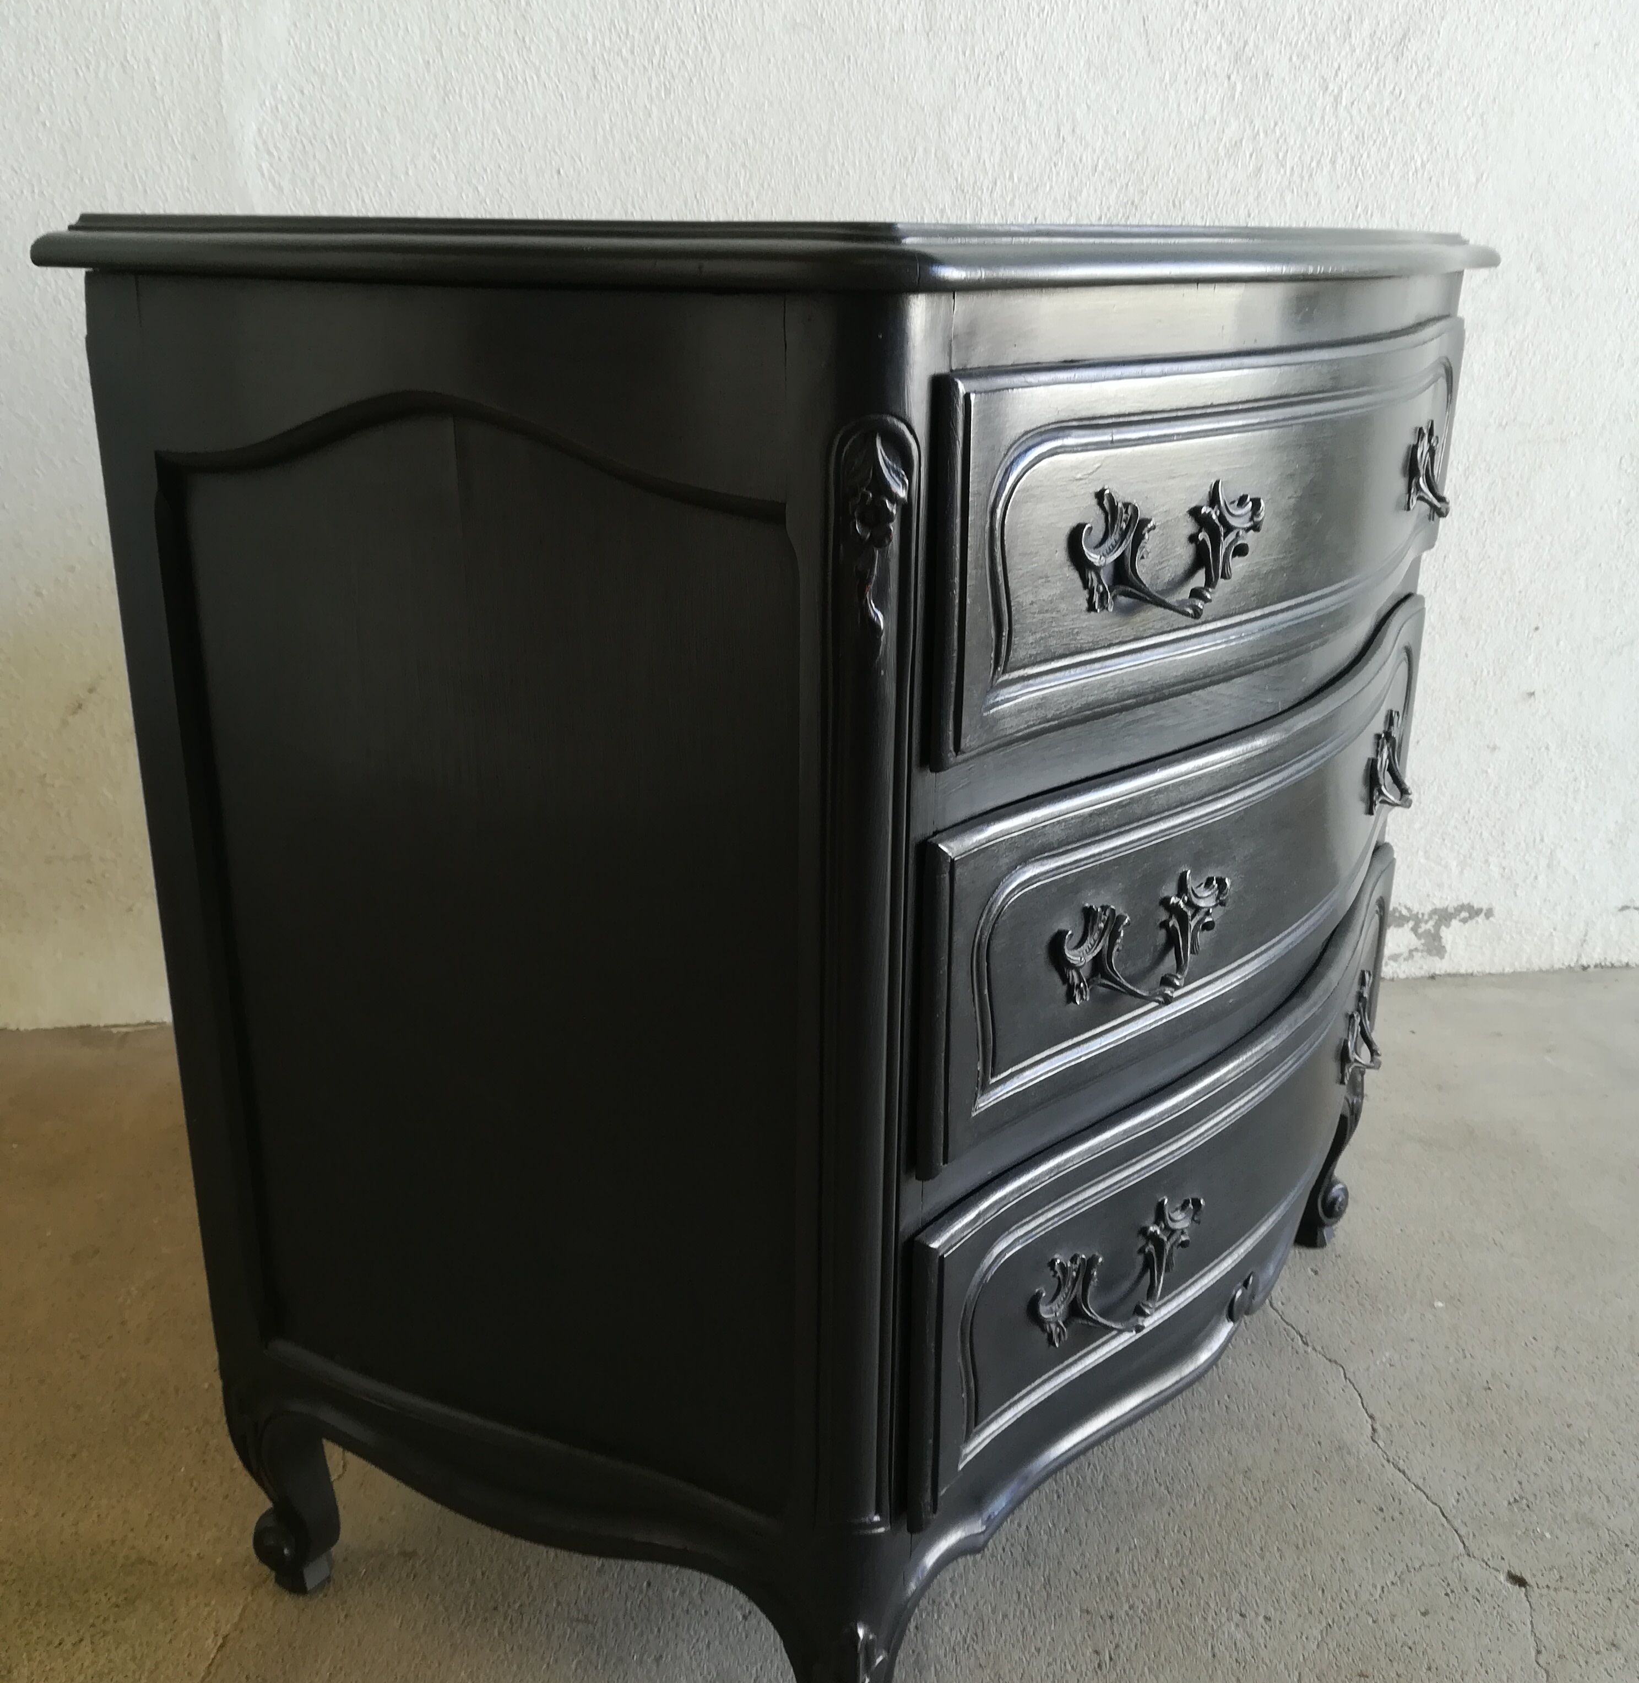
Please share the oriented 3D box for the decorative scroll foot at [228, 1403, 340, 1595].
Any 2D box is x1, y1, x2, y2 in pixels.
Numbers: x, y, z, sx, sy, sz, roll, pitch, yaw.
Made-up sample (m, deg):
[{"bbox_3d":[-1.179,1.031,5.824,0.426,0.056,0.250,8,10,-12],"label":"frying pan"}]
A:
[{"bbox_3d":[-0.339,0.416,1.047,0.061,0.136,0.050,-4,21,-11],"label":"decorative scroll foot"}]

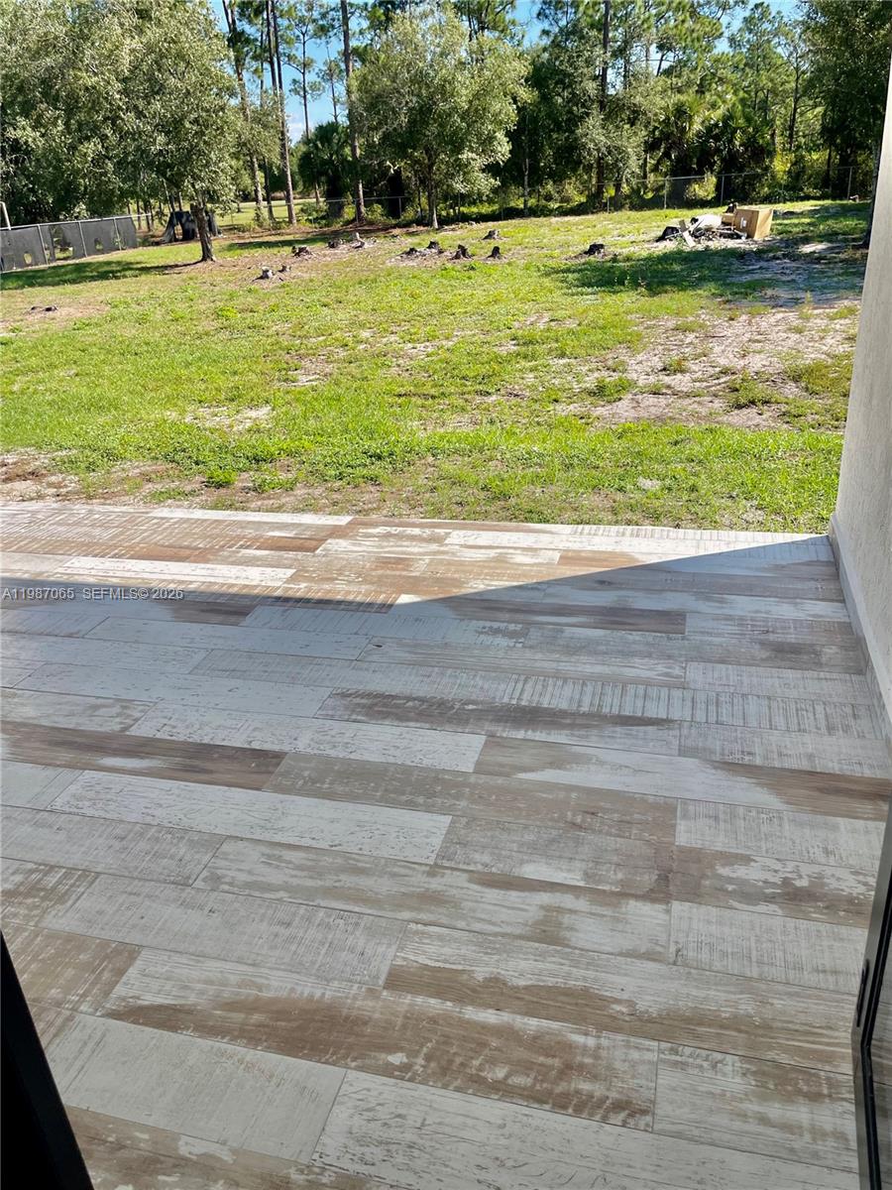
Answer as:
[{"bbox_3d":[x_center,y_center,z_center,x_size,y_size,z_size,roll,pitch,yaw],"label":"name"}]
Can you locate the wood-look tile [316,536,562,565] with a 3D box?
[{"bbox_3d":[-0.046,-0.209,4.345,1.200,0.010,0.200,3,26,16],"label":"wood-look tile"}]

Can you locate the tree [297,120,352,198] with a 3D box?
[{"bbox_3d":[-6.877,-24.489,51.015,3.280,4.710,3.280,-6,25,-5],"label":"tree"}]

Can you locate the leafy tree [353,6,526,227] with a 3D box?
[{"bbox_3d":[-0.255,-18.690,35.393,6.750,7.680,6.550,-3,25,1],"label":"leafy tree"}]

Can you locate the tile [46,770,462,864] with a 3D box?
[{"bbox_3d":[-0.584,0.637,2.592,1.200,0.010,0.200,3,26,16],"label":"tile"}]

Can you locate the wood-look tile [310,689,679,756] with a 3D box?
[{"bbox_3d":[0.157,0.418,2.957,1.200,0.010,0.200,3,26,16],"label":"wood-look tile"}]

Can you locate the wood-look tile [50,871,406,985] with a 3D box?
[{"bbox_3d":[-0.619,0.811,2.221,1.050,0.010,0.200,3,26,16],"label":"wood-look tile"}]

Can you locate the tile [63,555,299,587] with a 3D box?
[{"bbox_3d":[-1.312,-0.110,4.316,1.200,0.010,0.200,3,26,16],"label":"tile"}]

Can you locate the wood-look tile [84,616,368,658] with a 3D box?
[{"bbox_3d":[-0.894,0.179,3.629,1.200,0.010,0.200,3,26,16],"label":"wood-look tile"}]

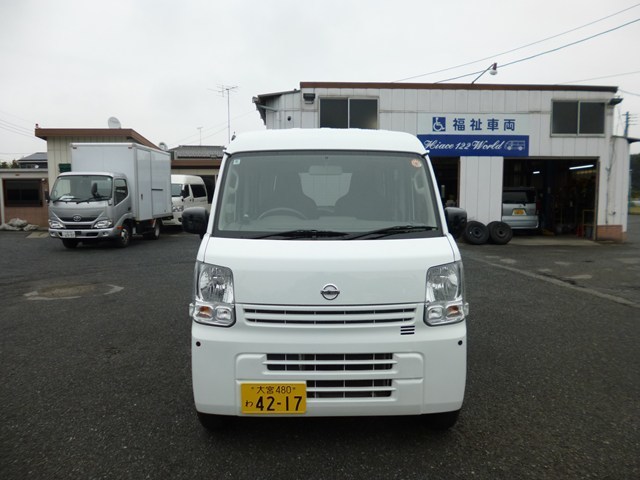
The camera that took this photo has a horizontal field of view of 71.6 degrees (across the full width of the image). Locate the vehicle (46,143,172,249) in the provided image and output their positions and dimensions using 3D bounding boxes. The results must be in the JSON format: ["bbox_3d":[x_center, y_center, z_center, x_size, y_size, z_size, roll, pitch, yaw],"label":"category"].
[{"bbox_3d":[-6.140,-1.360,13.512,1.870,2.940,4.760,0,6,-1],"label":"vehicle"}]

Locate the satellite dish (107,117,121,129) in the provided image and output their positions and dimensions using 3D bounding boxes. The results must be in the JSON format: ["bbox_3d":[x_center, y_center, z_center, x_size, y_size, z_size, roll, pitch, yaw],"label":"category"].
[{"bbox_3d":[-8.316,-4.719,17.975,0.520,0.570,0.360,-5,8,-42],"label":"satellite dish"}]

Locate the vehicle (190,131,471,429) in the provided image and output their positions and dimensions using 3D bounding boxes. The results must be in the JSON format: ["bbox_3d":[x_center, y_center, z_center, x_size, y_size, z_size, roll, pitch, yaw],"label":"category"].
[{"bbox_3d":[0.045,0.114,3.860,1.580,1.890,3.400,0,6,0],"label":"vehicle"}]

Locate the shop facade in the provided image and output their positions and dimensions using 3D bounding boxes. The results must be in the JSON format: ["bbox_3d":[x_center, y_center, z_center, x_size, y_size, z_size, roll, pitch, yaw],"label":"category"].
[{"bbox_3d":[3.904,-2.335,14.439,11.800,4.750,2.000,0,6,-4],"label":"shop facade"}]

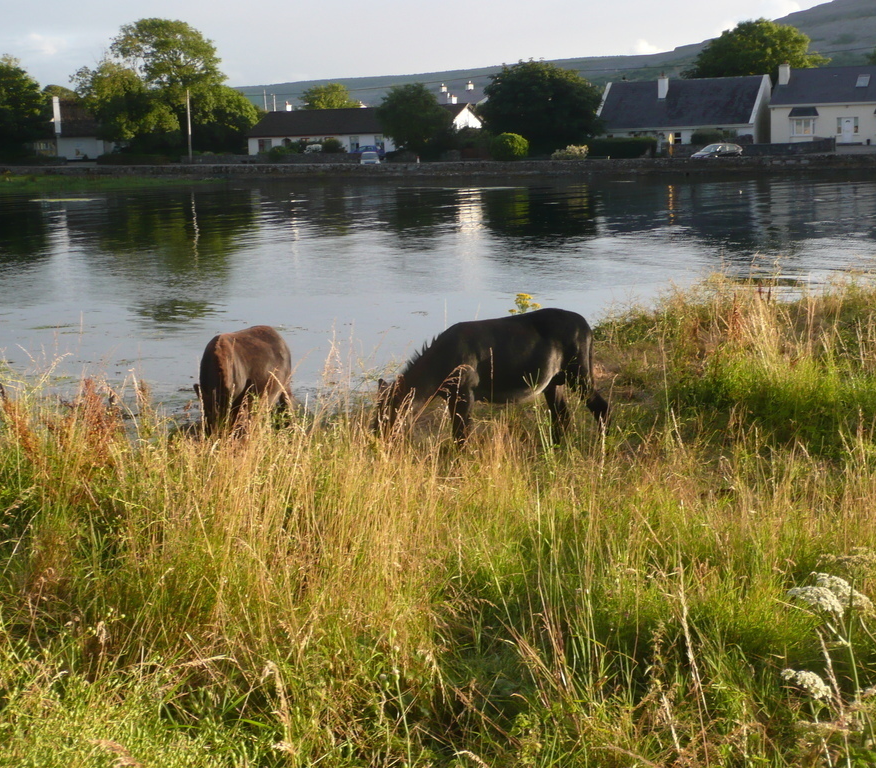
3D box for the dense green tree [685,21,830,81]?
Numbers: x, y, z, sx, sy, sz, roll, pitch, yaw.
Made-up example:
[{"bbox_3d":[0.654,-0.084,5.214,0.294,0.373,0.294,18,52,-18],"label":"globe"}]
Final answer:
[{"bbox_3d":[29.193,-27.722,136.000,13.200,11.500,12.000,1,10,12],"label":"dense green tree"}]

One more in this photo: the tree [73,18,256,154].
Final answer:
[{"bbox_3d":[-26.442,-28.569,143.000,17.200,13.600,14.000,-4,10,-10],"label":"tree"}]

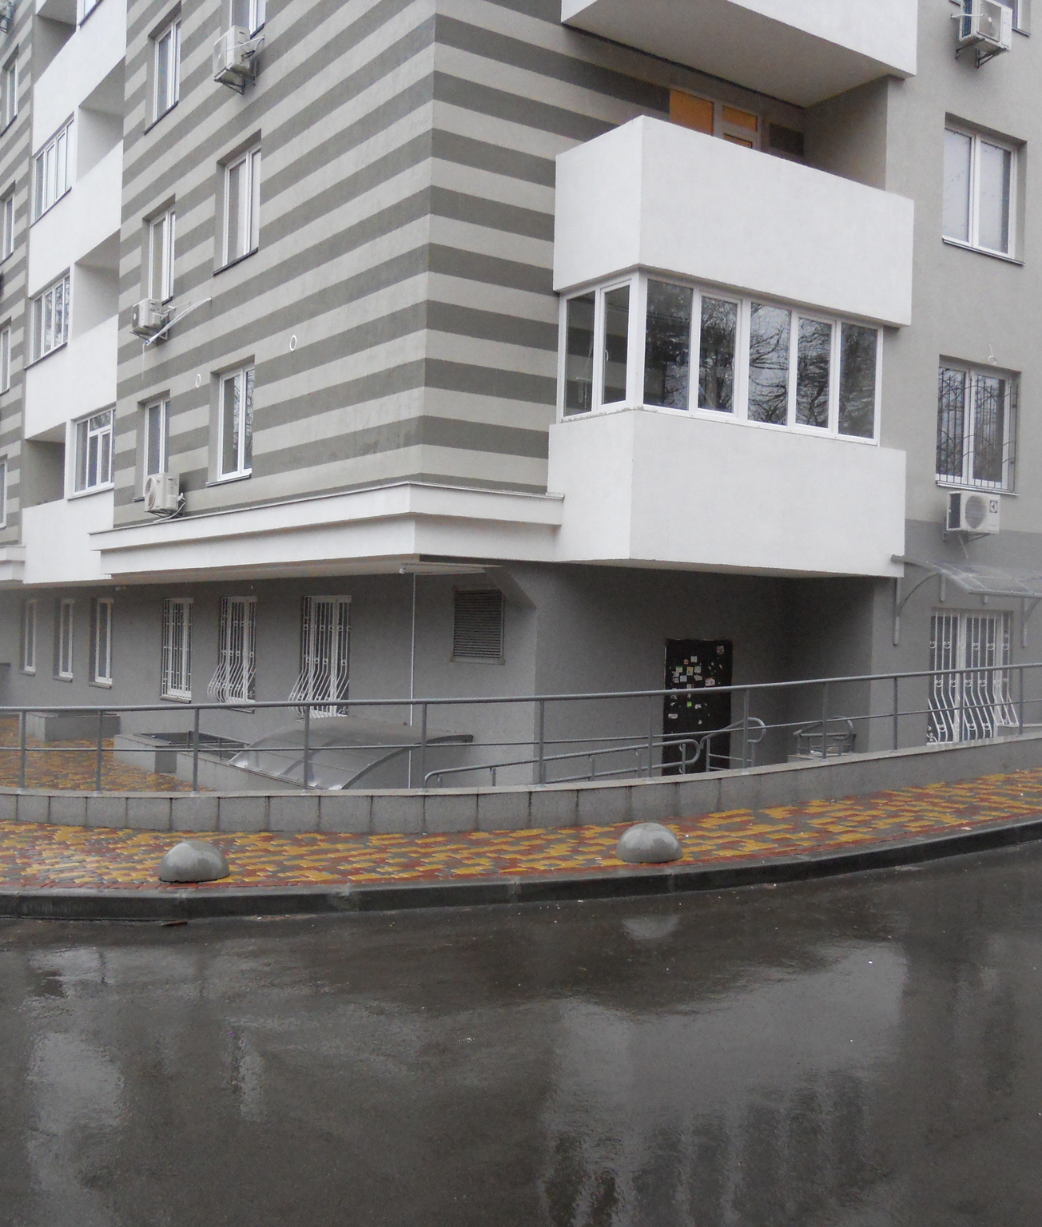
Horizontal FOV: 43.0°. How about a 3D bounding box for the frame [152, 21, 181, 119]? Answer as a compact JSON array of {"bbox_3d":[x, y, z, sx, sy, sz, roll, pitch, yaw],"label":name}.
[{"bbox_3d":[-5.570,-8.656,21.048,0.150,1.525,1.560,2,-1,-34],"label":"frame"}]

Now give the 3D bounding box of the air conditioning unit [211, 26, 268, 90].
[{"bbox_3d":[-3.911,-7.556,17.955,0.280,0.530,0.770,2,-1,-34],"label":"air conditioning unit"}]

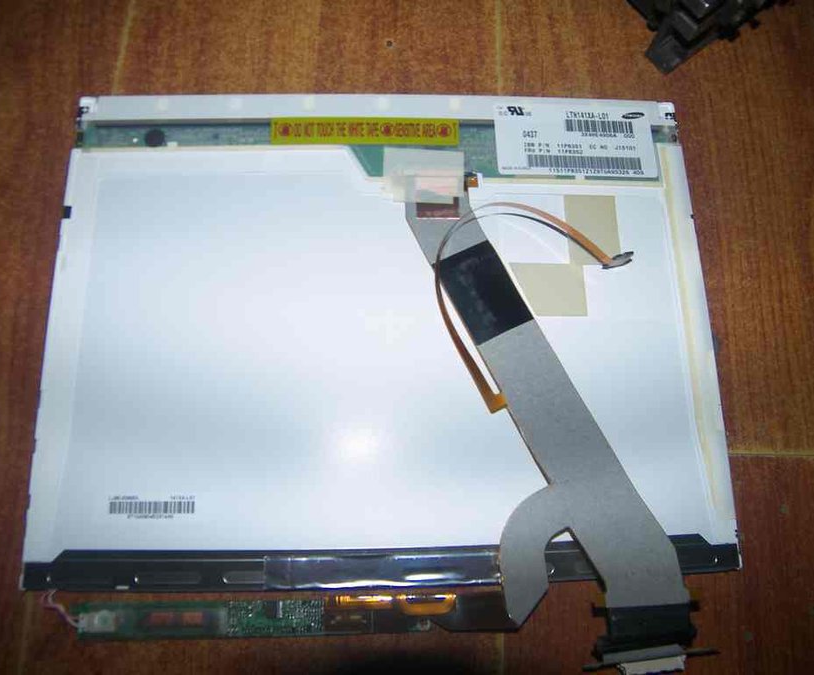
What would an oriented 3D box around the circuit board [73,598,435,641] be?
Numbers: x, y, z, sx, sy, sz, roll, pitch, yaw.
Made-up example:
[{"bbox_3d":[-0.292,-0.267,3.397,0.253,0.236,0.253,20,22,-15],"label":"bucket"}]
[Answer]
[{"bbox_3d":[-0.061,0.112,0.252,0.146,0.005,0.015,-1,76,-3],"label":"circuit board"}]

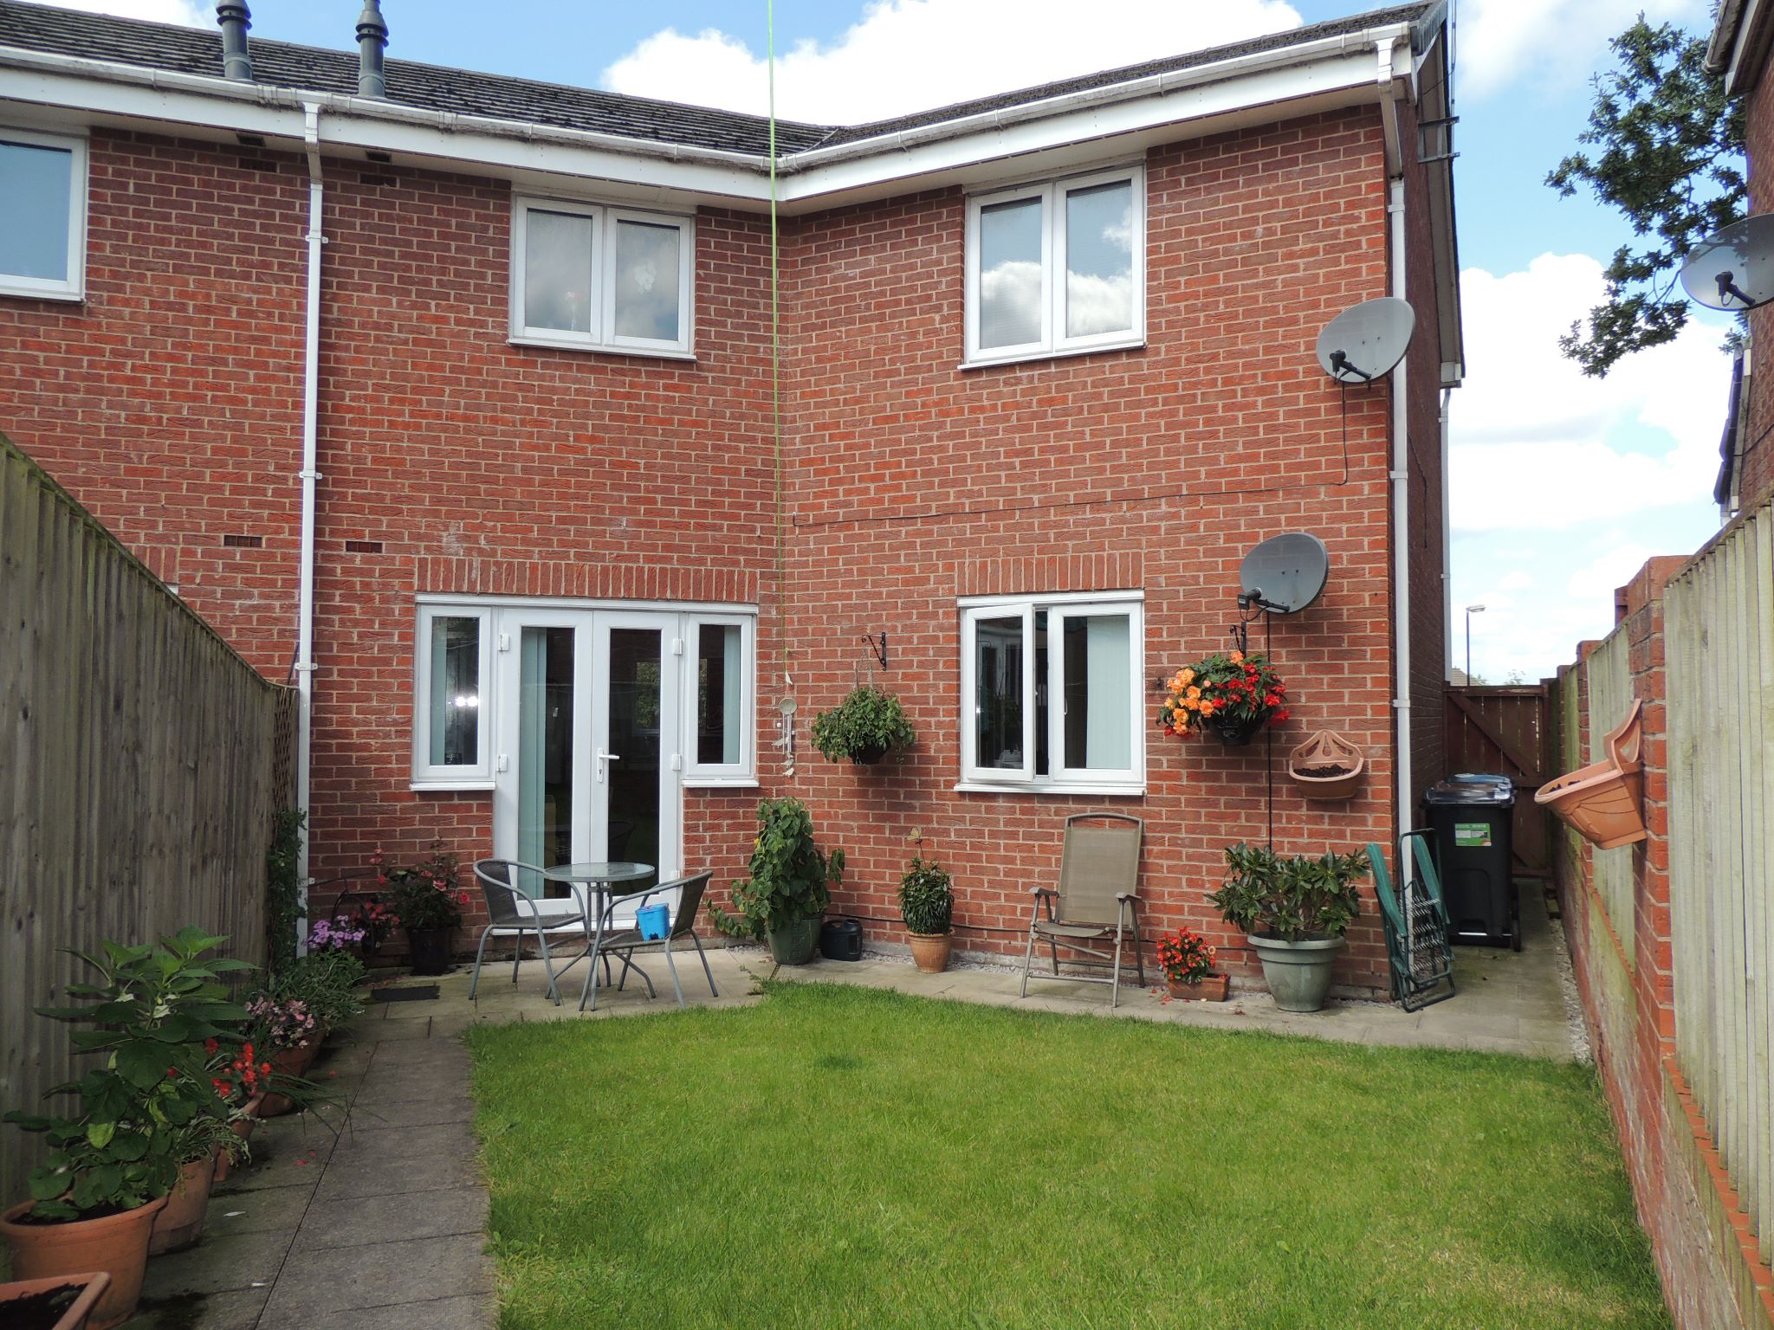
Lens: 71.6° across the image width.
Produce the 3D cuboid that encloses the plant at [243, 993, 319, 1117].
[{"bbox_3d":[-2.350,1.483,4.750,0.370,0.440,0.370,1,-3,-18],"label":"plant"}]

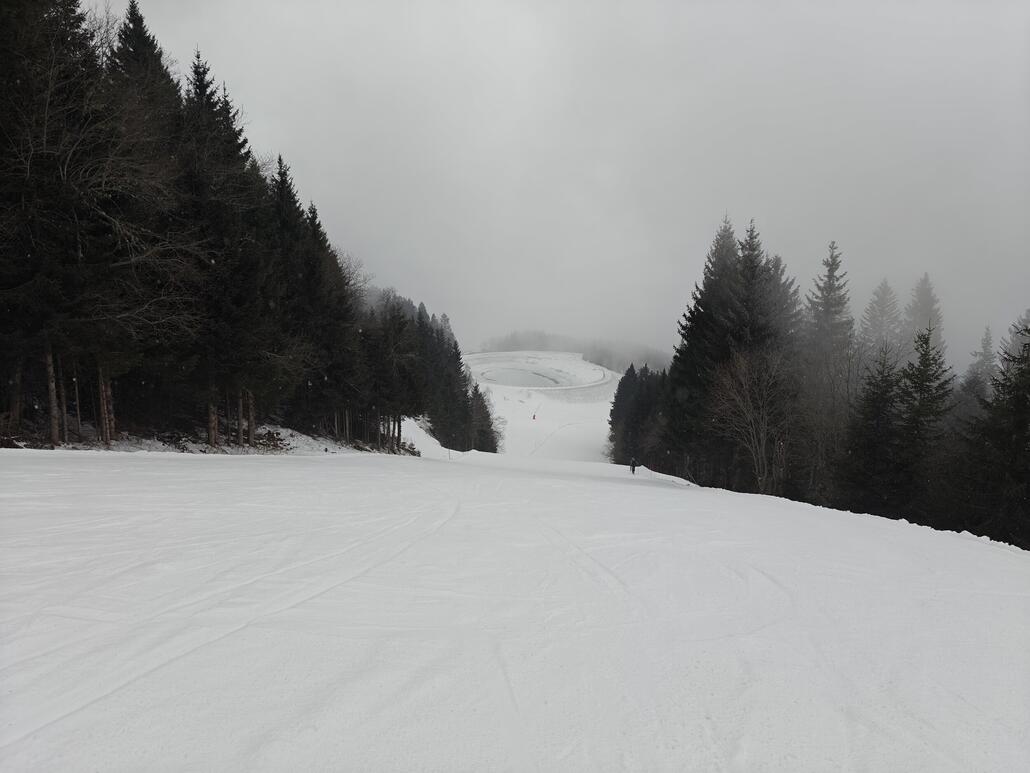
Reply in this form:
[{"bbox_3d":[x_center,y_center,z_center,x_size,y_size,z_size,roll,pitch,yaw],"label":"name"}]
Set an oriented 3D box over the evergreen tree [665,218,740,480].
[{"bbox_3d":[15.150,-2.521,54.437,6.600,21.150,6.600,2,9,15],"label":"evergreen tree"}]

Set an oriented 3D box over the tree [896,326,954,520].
[{"bbox_3d":[17.609,1.743,29.363,3.100,8.620,3.100,5,10,31],"label":"tree"}]

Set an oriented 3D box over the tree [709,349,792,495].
[{"bbox_3d":[14.960,2.321,43.300,5.400,9.480,5.400,3,9,19],"label":"tree"}]

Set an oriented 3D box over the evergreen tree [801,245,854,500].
[{"bbox_3d":[28.846,-0.757,63.184,5.400,24.580,5.400,4,9,24],"label":"evergreen tree"}]

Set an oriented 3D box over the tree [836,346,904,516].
[{"bbox_3d":[16.400,2.209,31.401,3.400,8.110,3.400,5,10,28],"label":"tree"}]

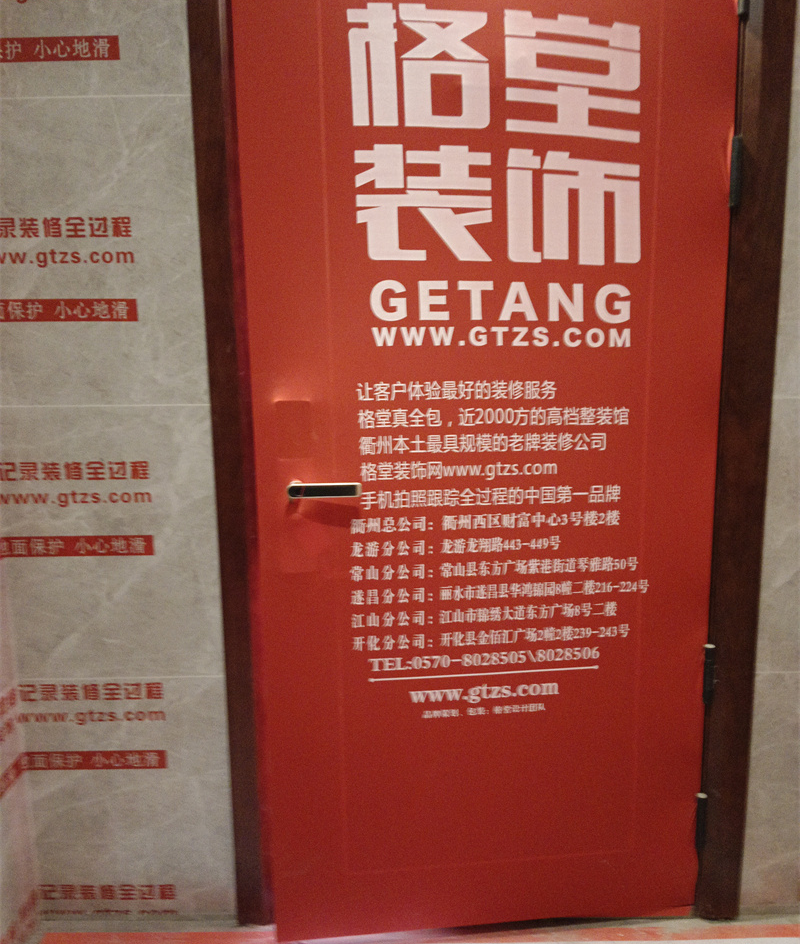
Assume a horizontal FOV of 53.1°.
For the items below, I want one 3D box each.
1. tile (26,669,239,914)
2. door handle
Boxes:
[{"bbox_3d":[-0.605,0.747,1.815,0.450,0.595,0.012,-1,10,1],"label":"tile"},{"bbox_3d":[-0.145,0.030,1.544,0.141,0.030,0.055,-2,10,-5],"label":"door handle"}]

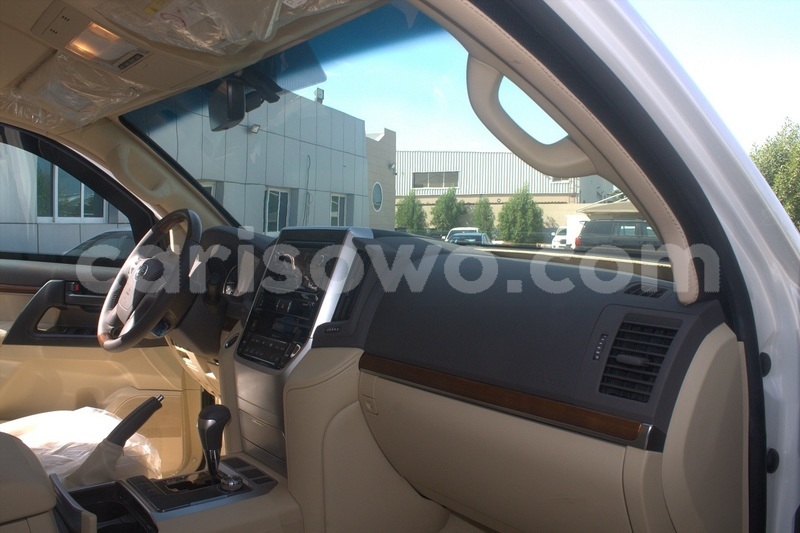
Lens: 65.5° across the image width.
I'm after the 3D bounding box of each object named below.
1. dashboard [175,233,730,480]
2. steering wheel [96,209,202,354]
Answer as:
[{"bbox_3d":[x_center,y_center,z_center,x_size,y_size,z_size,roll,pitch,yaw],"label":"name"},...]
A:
[{"bbox_3d":[-0.084,0.127,1.422,0.510,0.440,1.500,-3,5,-42],"label":"dashboard"},{"bbox_3d":[-0.597,0.035,1.512,0.385,0.385,0.110,4,-25,49],"label":"steering wheel"}]

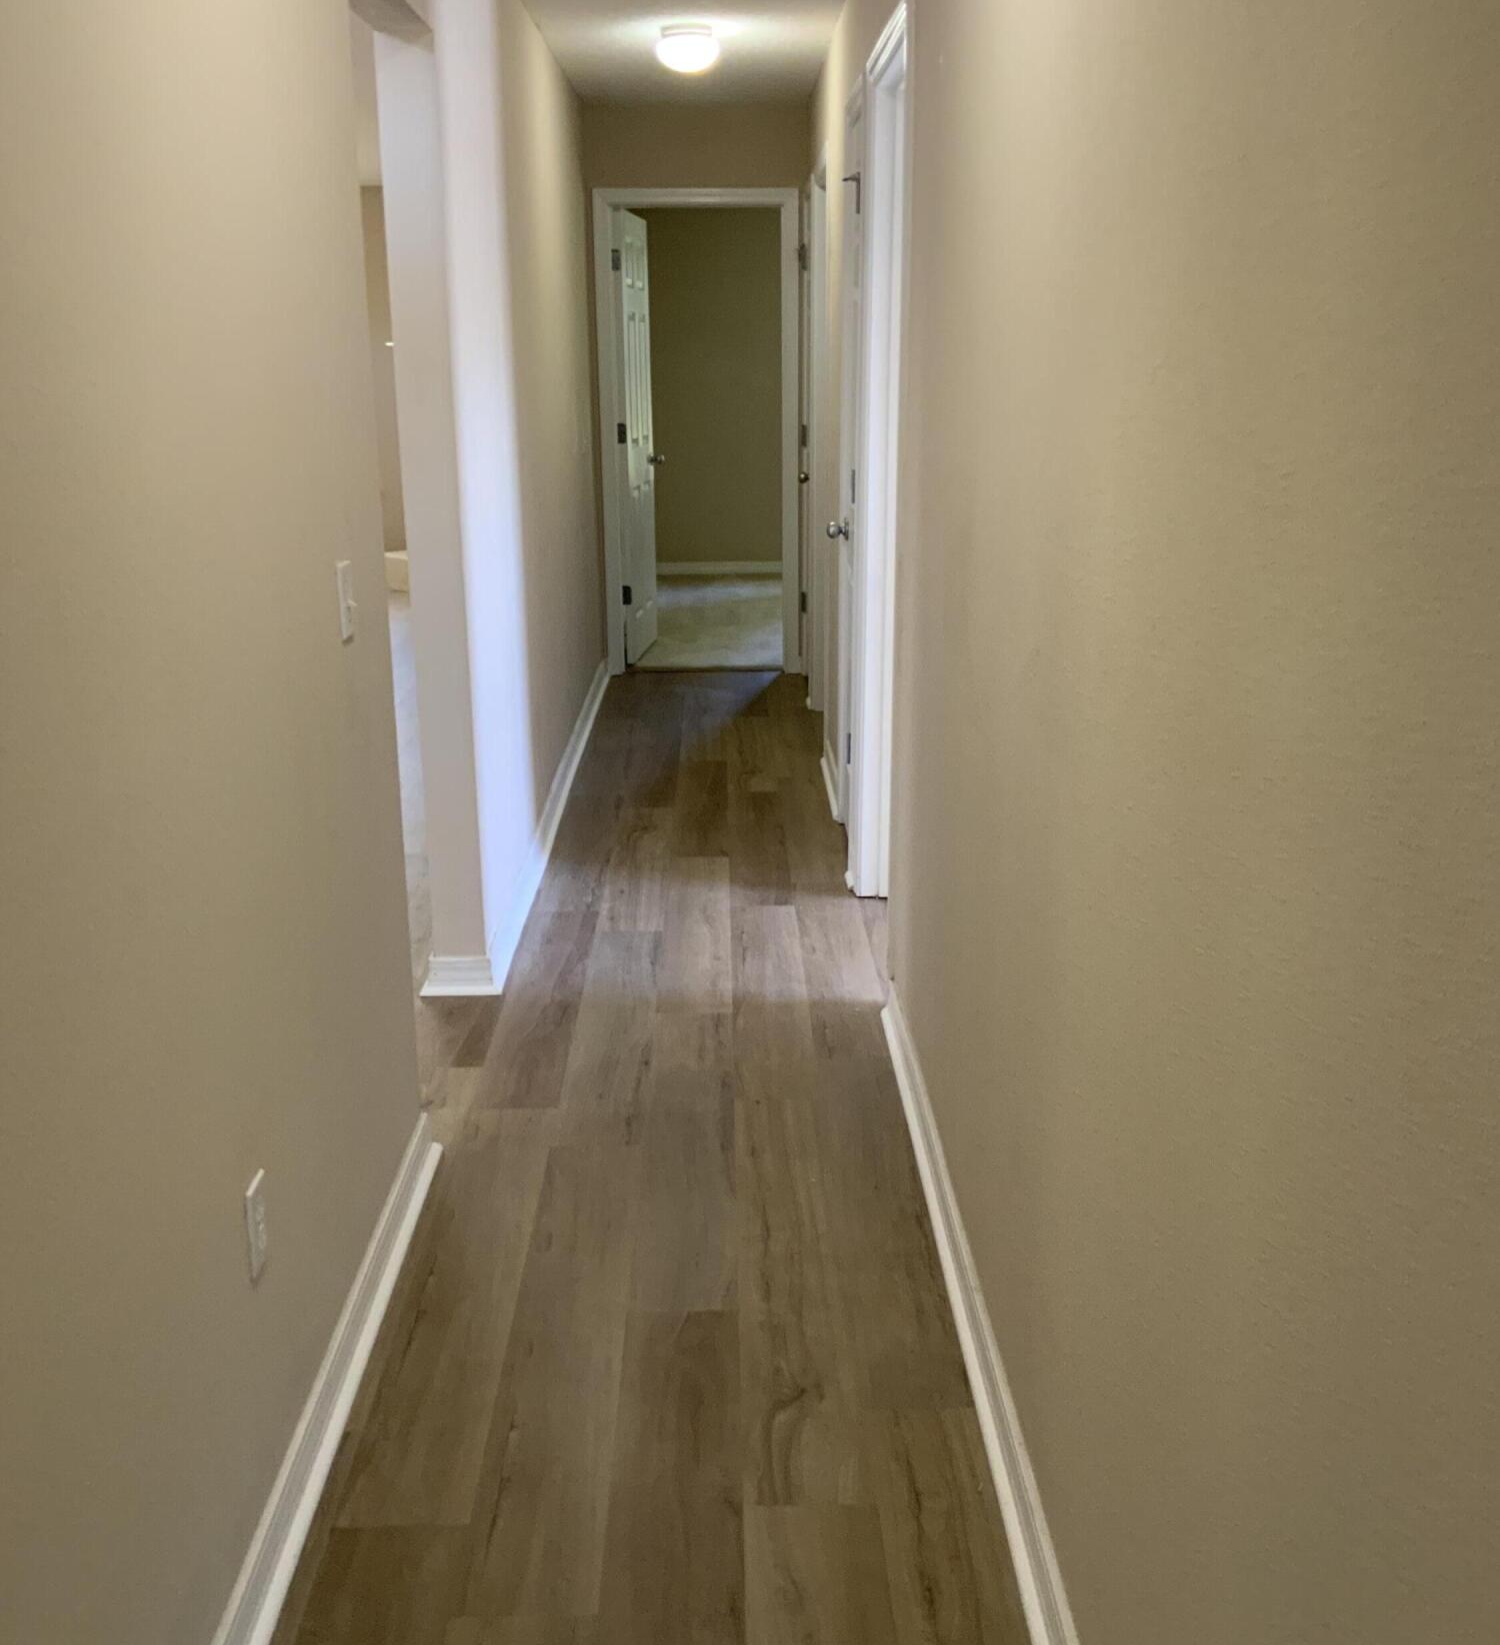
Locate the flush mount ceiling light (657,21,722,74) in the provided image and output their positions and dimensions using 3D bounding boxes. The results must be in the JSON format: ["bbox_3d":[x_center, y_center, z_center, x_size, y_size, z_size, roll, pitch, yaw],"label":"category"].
[{"bbox_3d":[-0.202,-2.496,5.409,0.205,0.136,0.205,0,16,-1],"label":"flush mount ceiling light"}]

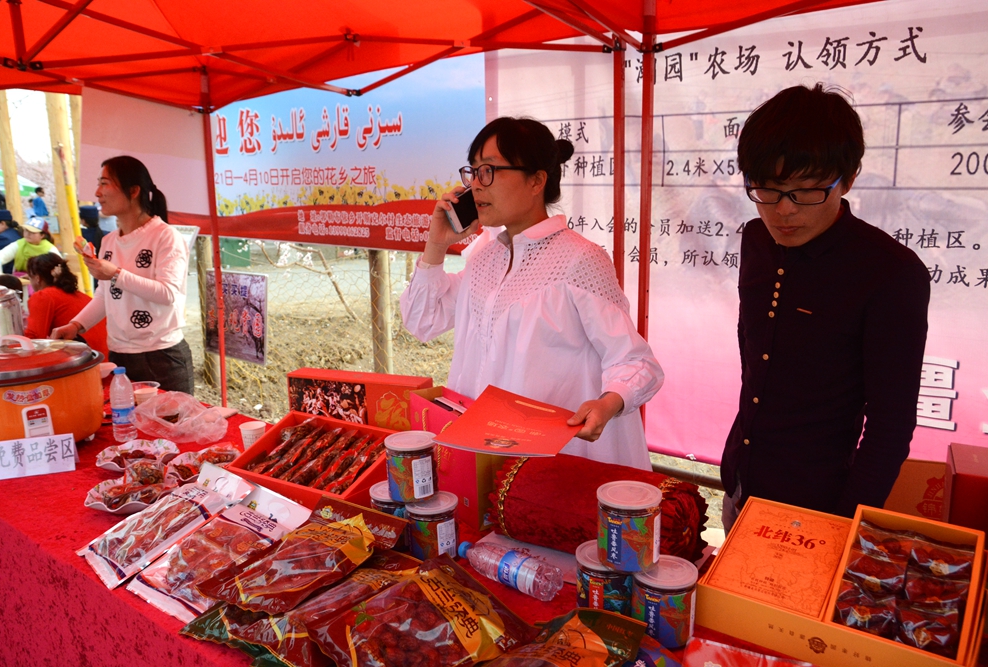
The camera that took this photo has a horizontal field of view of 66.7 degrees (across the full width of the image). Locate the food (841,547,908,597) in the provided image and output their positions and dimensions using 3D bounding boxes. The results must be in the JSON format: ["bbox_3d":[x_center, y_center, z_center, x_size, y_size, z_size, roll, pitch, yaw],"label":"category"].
[{"bbox_3d":[0.645,0.407,1.272,0.090,0.035,0.100,6,12,32],"label":"food"}]

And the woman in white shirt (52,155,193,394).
[{"bbox_3d":[-1.407,0.124,2.971,0.480,1.620,0.420,5,11,28],"label":"woman in white shirt"}]

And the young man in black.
[{"bbox_3d":[0.722,0.301,1.667,0.310,1.670,0.470,-8,12,-34],"label":"young man in black"}]

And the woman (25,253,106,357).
[{"bbox_3d":[-2.248,0.168,3.992,0.680,1.200,0.480,-2,10,-5],"label":"woman"}]

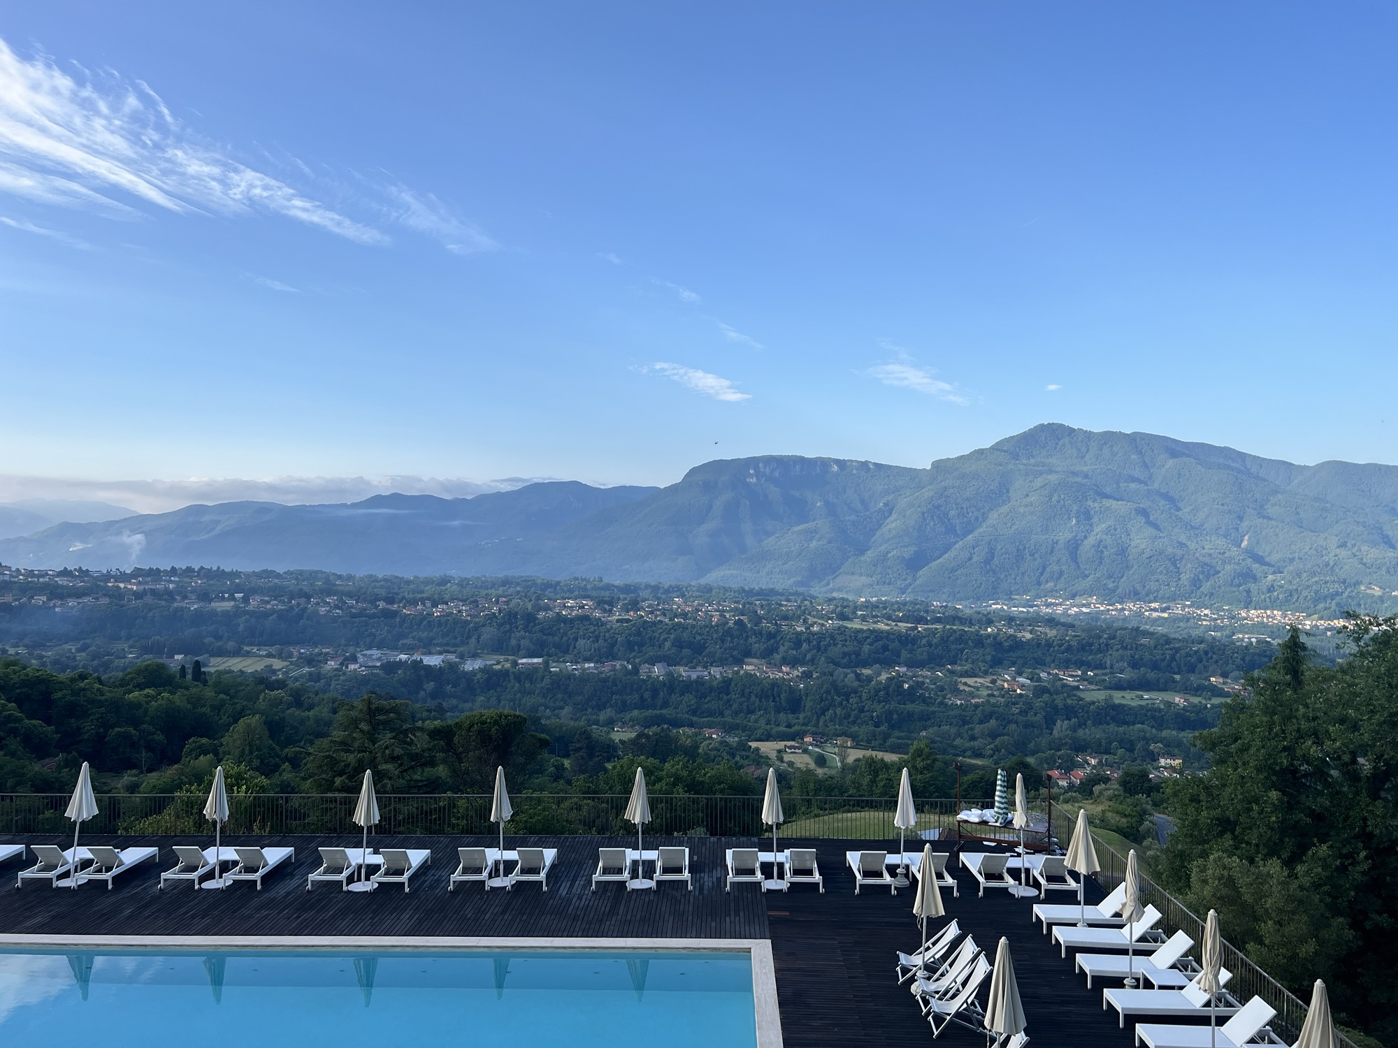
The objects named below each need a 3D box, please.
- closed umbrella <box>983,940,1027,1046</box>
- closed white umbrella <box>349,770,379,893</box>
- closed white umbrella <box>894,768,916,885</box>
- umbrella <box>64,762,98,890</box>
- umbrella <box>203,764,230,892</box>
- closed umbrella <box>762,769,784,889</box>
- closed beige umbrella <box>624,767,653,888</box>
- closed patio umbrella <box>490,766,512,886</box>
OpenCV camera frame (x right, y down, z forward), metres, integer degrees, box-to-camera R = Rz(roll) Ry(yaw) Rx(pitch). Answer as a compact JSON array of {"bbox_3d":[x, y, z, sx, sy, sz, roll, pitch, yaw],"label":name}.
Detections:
[{"bbox_3d":[3.654,6.224,12.777,0.530,2.390,0.530,3,-1,1],"label":"closed umbrella"},{"bbox_3d":[-7.053,6.446,22.259,0.590,2.460,0.590,2,-1,1],"label":"closed white umbrella"},{"bbox_3d":[4.335,6.404,22.220,0.490,2.490,0.490,2,-1,1],"label":"closed white umbrella"},{"bbox_3d":[-13.273,6.402,22.492,0.700,2.600,0.700,6,-1,1],"label":"umbrella"},{"bbox_3d":[-10.237,6.433,22.393,0.590,2.510,0.590,0,-1,1],"label":"umbrella"},{"bbox_3d":[1.597,6.416,22.270,0.560,2.480,0.560,-2,-1,1],"label":"closed umbrella"},{"bbox_3d":[-1.237,6.418,22.300,0.590,2.490,0.590,0,-1,1],"label":"closed beige umbrella"},{"bbox_3d":[-4.213,6.427,22.455,0.570,2.490,0.570,-1,-1,1],"label":"closed patio umbrella"}]

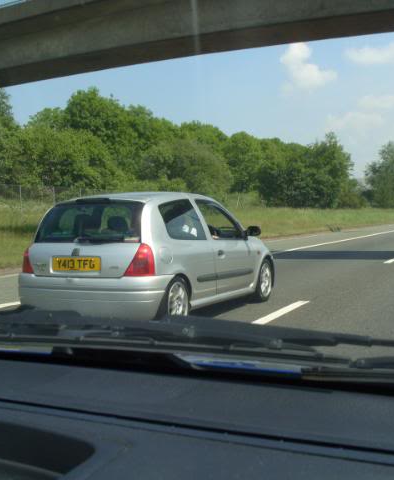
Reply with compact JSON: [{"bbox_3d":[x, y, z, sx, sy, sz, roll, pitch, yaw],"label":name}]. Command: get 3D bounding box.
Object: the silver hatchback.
[{"bbox_3d":[-0.335,0.157,7.600,1.680,1.420,3.770,-1,2,26],"label":"silver hatchback"}]

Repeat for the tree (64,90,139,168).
[{"bbox_3d":[-8.649,-8.022,58.000,7.500,11.000,7.500,-1,2,26],"label":"tree"}]

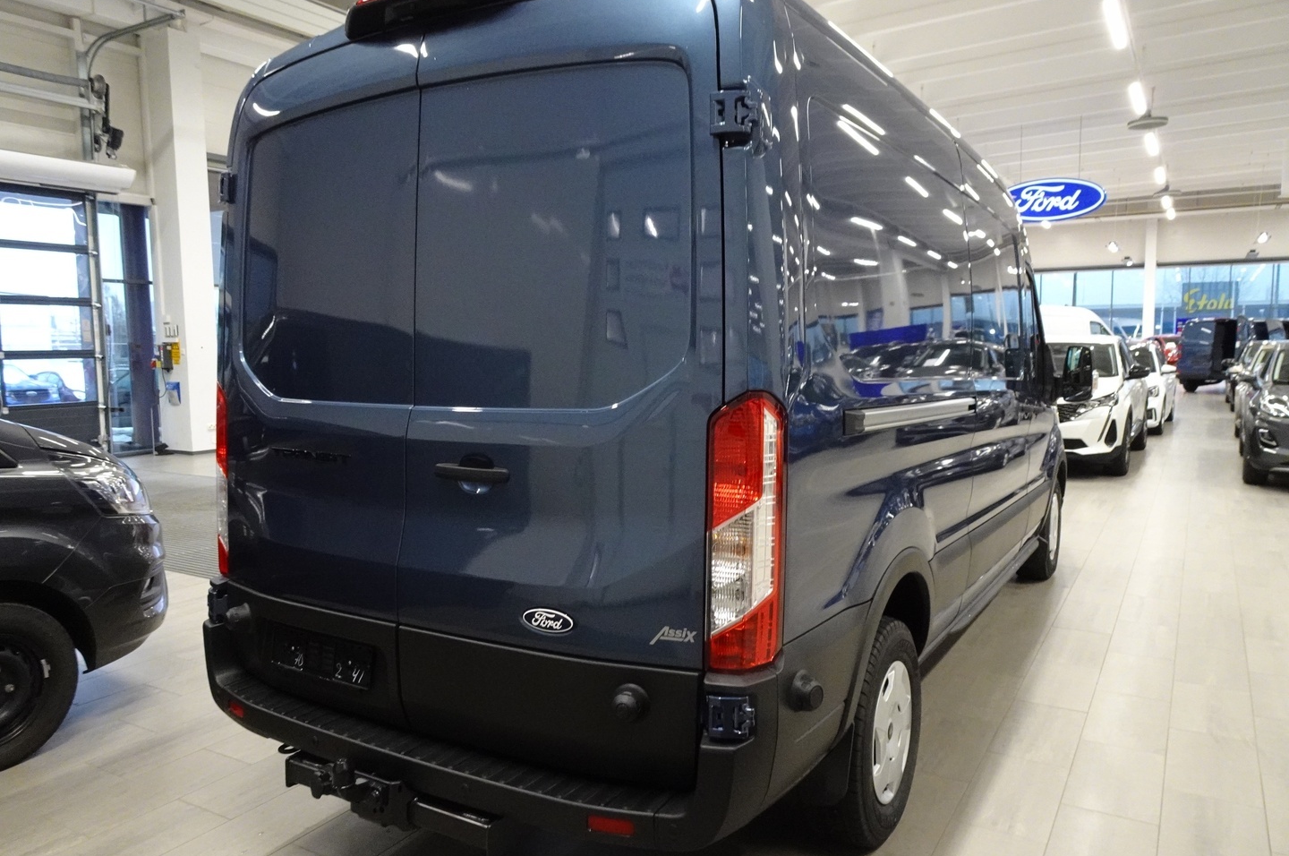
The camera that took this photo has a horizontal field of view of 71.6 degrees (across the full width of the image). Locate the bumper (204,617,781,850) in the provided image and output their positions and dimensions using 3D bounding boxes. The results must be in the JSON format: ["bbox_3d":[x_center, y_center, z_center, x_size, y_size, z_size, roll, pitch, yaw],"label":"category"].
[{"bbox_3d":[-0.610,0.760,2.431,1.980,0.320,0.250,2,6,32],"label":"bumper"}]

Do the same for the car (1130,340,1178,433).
[{"bbox_3d":[8.420,-0.802,16.084,1.820,1.560,4.350,2,6,33],"label":"car"}]

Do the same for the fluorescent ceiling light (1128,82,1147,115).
[{"bbox_3d":[8.312,-5.547,15.055,0.200,0.100,2.100,2,6,32],"label":"fluorescent ceiling light"}]

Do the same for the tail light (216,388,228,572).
[{"bbox_3d":[-1.367,0.154,2.944,0.140,0.610,0.140,2,6,32],"label":"tail light"}]

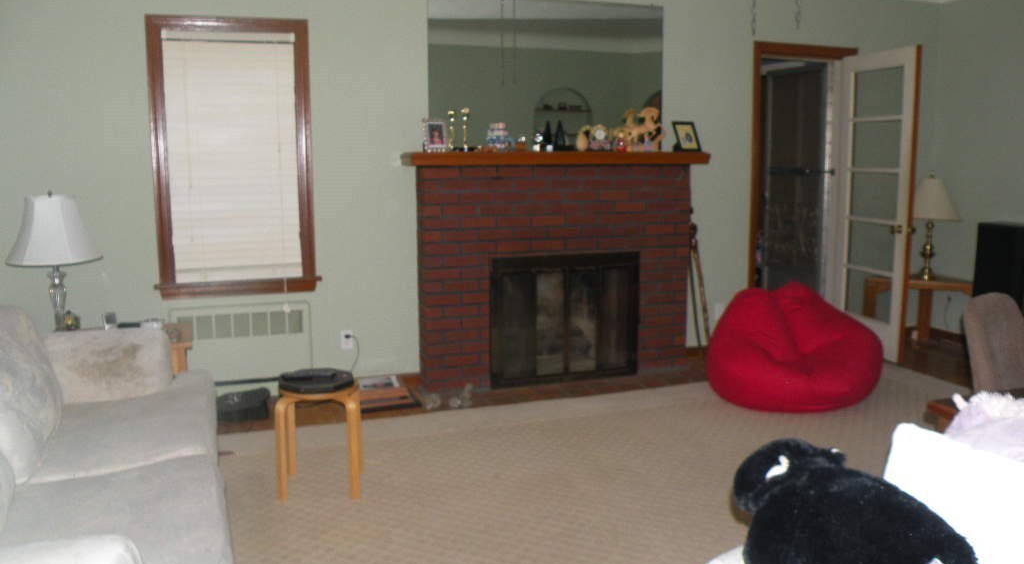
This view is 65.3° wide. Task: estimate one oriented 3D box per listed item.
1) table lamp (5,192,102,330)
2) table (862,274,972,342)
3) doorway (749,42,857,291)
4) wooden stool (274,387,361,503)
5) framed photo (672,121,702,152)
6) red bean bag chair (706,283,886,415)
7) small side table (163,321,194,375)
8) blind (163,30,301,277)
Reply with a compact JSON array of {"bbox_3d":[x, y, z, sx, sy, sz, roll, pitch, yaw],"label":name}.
[{"bbox_3d":[-2.180,-0.070,3.783,0.440,0.727,0.440,-3,9,-19],"label":"table lamp"},{"bbox_3d":[2.973,0.204,5.779,0.820,0.480,0.440,3,9,24],"label":"table"},{"bbox_3d":[2.016,-0.571,5.564,0.880,2.101,0.150,-3,9,-19],"label":"doorway"},{"bbox_3d":[-0.776,0.609,3.214,0.335,0.450,0.335,-1,8,-3],"label":"wooden stool"},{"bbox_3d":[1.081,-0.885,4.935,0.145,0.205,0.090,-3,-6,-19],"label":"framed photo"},{"bbox_3d":[1.622,0.321,4.559,0.920,0.610,0.920,3,9,20],"label":"red bean bag chair"},{"bbox_3d":[-1.920,0.501,3.924,0.690,0.473,0.550,-3,9,-19],"label":"small side table"},{"bbox_3d":[-1.500,-0.670,4.308,0.690,1.345,0.050,-3,9,-19],"label":"blind"}]

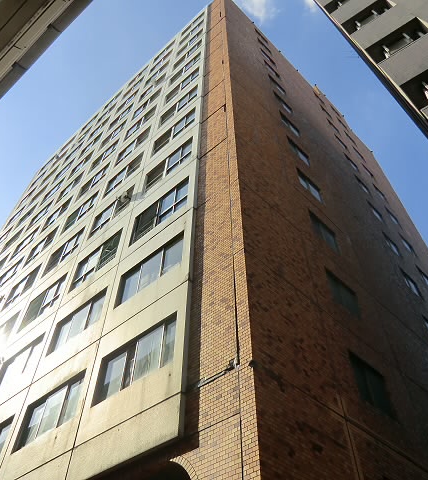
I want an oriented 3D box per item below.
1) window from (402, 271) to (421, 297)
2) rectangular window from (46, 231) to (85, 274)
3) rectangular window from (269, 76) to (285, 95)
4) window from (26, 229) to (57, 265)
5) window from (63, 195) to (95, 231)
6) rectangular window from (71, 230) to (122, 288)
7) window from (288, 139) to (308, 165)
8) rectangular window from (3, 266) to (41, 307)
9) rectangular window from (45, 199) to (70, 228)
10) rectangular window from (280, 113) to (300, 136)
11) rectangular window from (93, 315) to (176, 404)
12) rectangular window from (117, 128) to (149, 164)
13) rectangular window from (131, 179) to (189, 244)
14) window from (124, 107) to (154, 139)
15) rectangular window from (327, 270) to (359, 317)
[{"bbox_3d":[8.805,2.098,19.877,1.360,1.150,0.180,37,-60,-25],"label":"window"},{"bbox_3d":[-6.272,0.578,18.678,2.400,1.500,0.200,-35,-60,24],"label":"rectangular window"},{"bbox_3d":[3.630,-8.782,25.645,1.430,1.150,0.180,37,-60,-25],"label":"rectangular window"},{"bbox_3d":[-8.537,0.426,22.123,2.312,1.421,0.150,-35,-60,24],"label":"window"},{"bbox_3d":[-6.462,-1.255,21.761,2.559,1.475,0.200,-35,-59,24],"label":"window"},{"bbox_3d":[-4.173,0.769,15.845,2.580,1.490,0.160,-35,-60,24],"label":"rectangular window"},{"bbox_3d":[3.787,-3.798,19.802,1.510,1.342,0.160,37,-60,-26],"label":"window"},{"bbox_3d":[-8.546,2.175,19.873,2.312,1.421,0.150,-35,-60,24],"label":"rectangular window"},{"bbox_3d":[-8.888,-1.381,25.409,2.559,1.431,0.200,-35,-59,24],"label":"rectangular window"},{"bbox_3d":[3.794,-5.605,22.083,1.510,1.342,0.160,37,-60,-26],"label":"rectangular window"},{"bbox_3d":[-1.647,2.592,9.469,2.312,1.232,0.150,-35,-60,24],"label":"rectangular window"},{"bbox_3d":[-3.952,-4.558,21.909,2.380,1.440,0.200,-35,-60,24],"label":"rectangular window"},{"bbox_3d":[-1.629,-0.878,13.936,2.312,1.421,0.150,-35,-60,24],"label":"rectangular window"},{"bbox_3d":[-3.939,-6.263,24.066,2.380,1.400,0.200,-35,-60,24],"label":"window"},{"bbox_3d":[3.720,1.619,12.760,1.460,1.310,0.160,37,-61,-25],"label":"rectangular window"}]

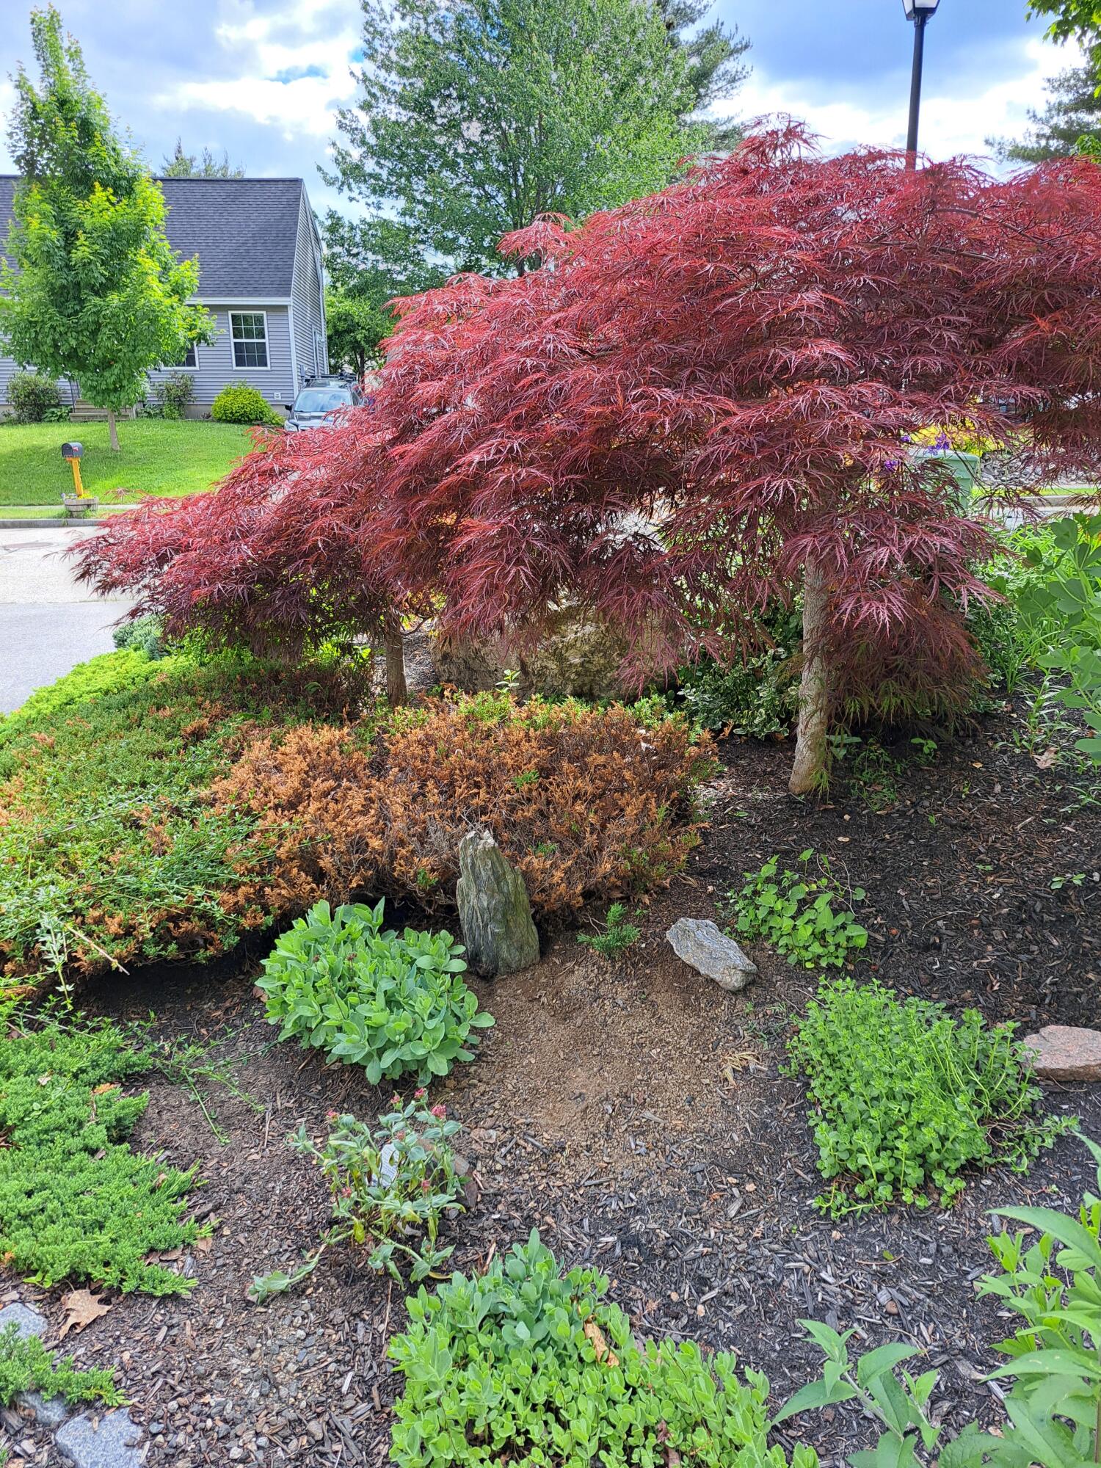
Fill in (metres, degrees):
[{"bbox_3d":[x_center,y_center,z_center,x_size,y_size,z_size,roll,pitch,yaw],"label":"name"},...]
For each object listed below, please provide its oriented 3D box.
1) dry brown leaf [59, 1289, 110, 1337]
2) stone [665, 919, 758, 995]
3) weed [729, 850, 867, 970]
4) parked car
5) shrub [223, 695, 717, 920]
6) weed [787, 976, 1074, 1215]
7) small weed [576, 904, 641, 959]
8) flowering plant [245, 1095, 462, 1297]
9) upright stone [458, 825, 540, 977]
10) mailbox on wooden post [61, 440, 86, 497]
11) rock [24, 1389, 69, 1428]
[{"bbox_3d":[-0.795,0.983,1.737,0.080,0.030,0.095,-16,23,-43],"label":"dry brown leaf"},{"bbox_3d":[0.448,0.605,2.829,0.130,0.095,0.270,-16,23,-43],"label":"stone"},{"bbox_3d":[0.728,0.512,3.000,0.380,0.180,0.380,4,17,14],"label":"weed"},{"bbox_3d":[-5.635,-8.060,25.980,1.830,1.600,4.600,-1,17,-4],"label":"parked car"},{"bbox_3d":[-0.297,0.212,3.589,1.580,0.390,1.220,-1,17,-3],"label":"shrub"},{"bbox_3d":[0.830,0.757,2.228,0.490,0.180,0.540,6,18,19],"label":"weed"},{"bbox_3d":[0.166,0.562,2.921,0.180,0.120,0.130,0,17,0],"label":"small weed"},{"bbox_3d":[-0.358,0.837,1.907,0.360,0.210,0.320,-4,17,-14],"label":"flowering plant"},{"bbox_3d":[-0.145,0.452,2.763,0.215,0.390,0.150,1,17,5],"label":"upright stone"},{"bbox_3d":[-7.748,-4.274,16.569,0.190,0.970,0.480,-1,17,-4],"label":"mailbox on wooden post"},{"bbox_3d":[-0.783,1.028,1.578,0.075,0.035,0.070,-9,19,-29],"label":"rock"}]

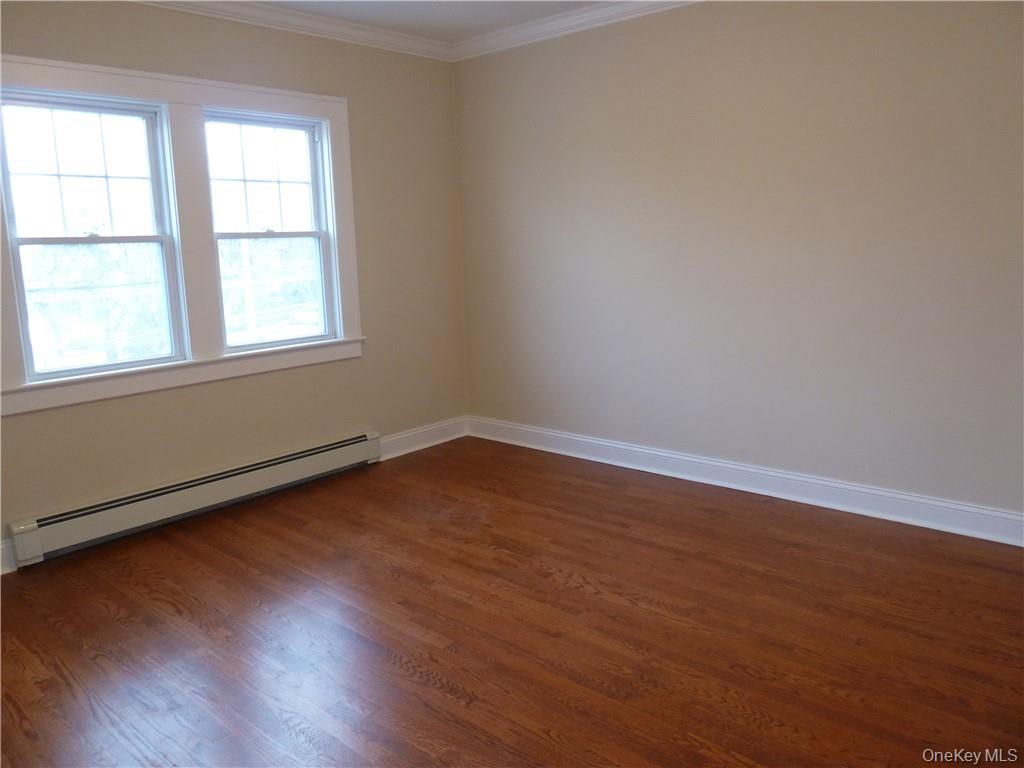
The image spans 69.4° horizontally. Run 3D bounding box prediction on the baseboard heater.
[{"bbox_3d":[-1.477,0.541,3.854,0.073,0.173,1.940,7,14,40],"label":"baseboard heater"}]

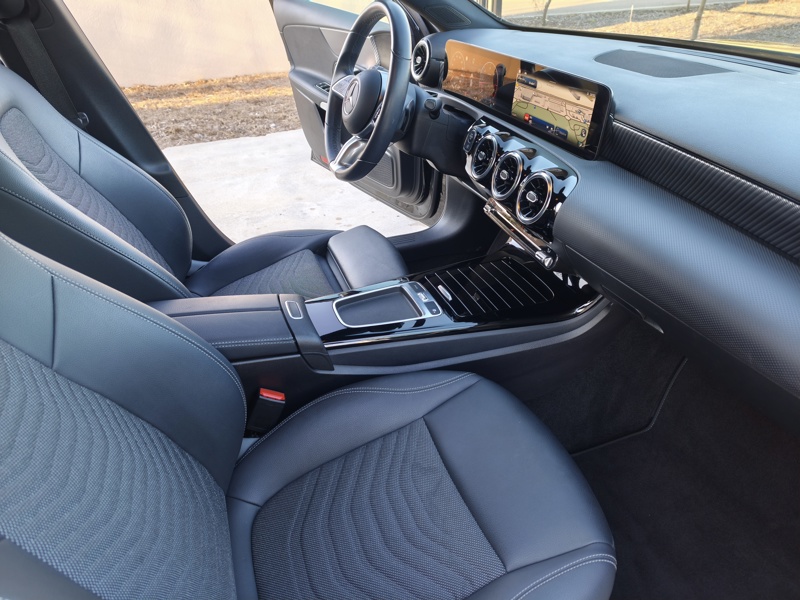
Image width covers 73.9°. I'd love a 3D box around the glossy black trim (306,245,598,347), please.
[{"bbox_3d":[0.098,-0.018,1.038,0.540,0.060,0.275,-11,34,-18],"label":"glossy black trim"}]

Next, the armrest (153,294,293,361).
[{"bbox_3d":[-0.335,0.059,0.890,0.290,0.055,0.165,-4,32,-22],"label":"armrest"}]

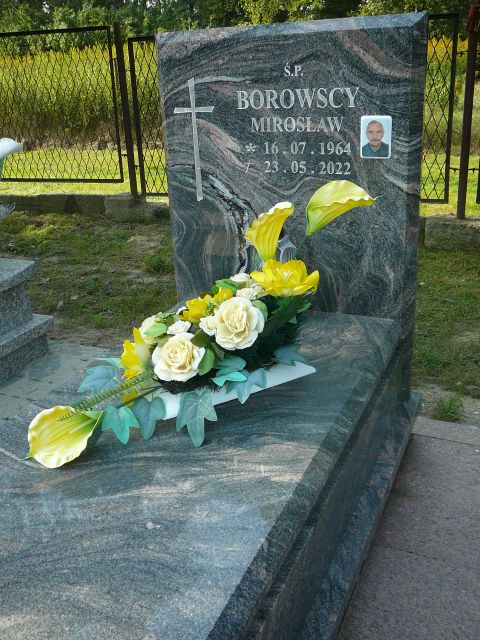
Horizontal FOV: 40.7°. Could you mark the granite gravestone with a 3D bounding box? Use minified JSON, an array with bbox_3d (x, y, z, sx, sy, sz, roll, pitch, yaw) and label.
[{"bbox_3d":[0.142,-0.415,2.007,0.820,0.921,0.080,6,23,23],"label":"granite gravestone"}]

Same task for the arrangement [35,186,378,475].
[{"bbox_3d":[-0.108,-0.020,1.490,0.870,0.440,0.390,-15,24,-28],"label":"arrangement"}]

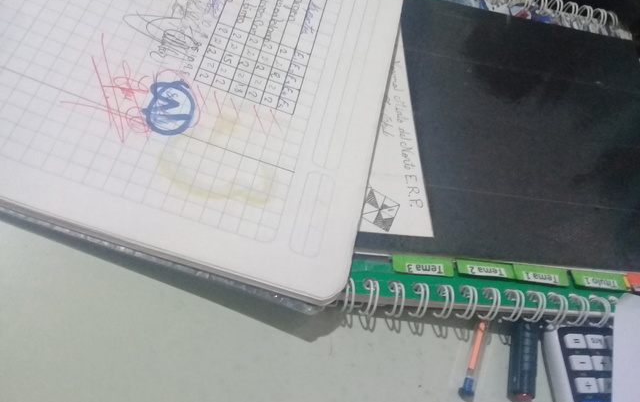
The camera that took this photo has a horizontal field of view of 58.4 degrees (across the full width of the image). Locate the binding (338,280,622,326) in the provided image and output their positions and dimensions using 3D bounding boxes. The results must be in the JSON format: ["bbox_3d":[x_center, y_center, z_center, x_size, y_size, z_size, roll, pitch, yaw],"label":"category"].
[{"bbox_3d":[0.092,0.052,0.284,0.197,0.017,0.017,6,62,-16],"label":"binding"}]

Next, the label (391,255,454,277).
[{"bbox_3d":[0.050,0.031,0.274,0.033,0.002,0.009,6,62,-16],"label":"label"}]

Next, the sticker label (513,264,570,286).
[{"bbox_3d":[0.114,0.038,0.293,0.033,0.002,0.009,8,61,-15],"label":"sticker label"}]

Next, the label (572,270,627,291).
[{"bbox_3d":[0.149,0.042,0.303,0.035,0.002,0.009,7,62,-16],"label":"label"}]

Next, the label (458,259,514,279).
[{"bbox_3d":[0.083,0.034,0.284,0.033,0.002,0.008,7,62,-16],"label":"label"}]

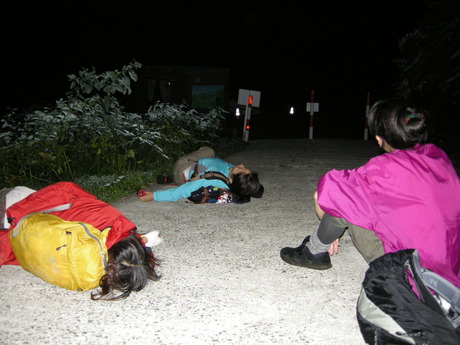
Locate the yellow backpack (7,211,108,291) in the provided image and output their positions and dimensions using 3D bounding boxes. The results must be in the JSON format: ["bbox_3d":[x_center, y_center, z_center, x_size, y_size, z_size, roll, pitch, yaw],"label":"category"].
[{"bbox_3d":[-0.762,0.350,2.150,0.450,0.310,0.220,9,-20,32],"label":"yellow backpack"}]

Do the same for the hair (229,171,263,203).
[{"bbox_3d":[0.132,0.112,3.700,0.240,0.220,0.190,20,17,24],"label":"hair"}]

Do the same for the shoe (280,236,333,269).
[{"bbox_3d":[0.381,0.406,2.380,0.260,0.130,0.100,5,11,15],"label":"shoe"}]

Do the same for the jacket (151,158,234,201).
[{"bbox_3d":[-0.266,0.056,3.800,0.520,0.290,0.720,7,11,25],"label":"jacket"}]

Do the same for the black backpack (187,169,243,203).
[{"bbox_3d":[-0.122,0.110,3.760,0.460,0.210,0.310,7,11,23],"label":"black backpack"}]

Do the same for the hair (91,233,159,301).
[{"bbox_3d":[-0.450,0.404,2.080,0.250,0.210,0.240,6,6,-41],"label":"hair"}]

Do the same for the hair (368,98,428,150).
[{"bbox_3d":[0.722,-0.201,2.050,0.250,0.225,0.190,4,9,44],"label":"hair"}]

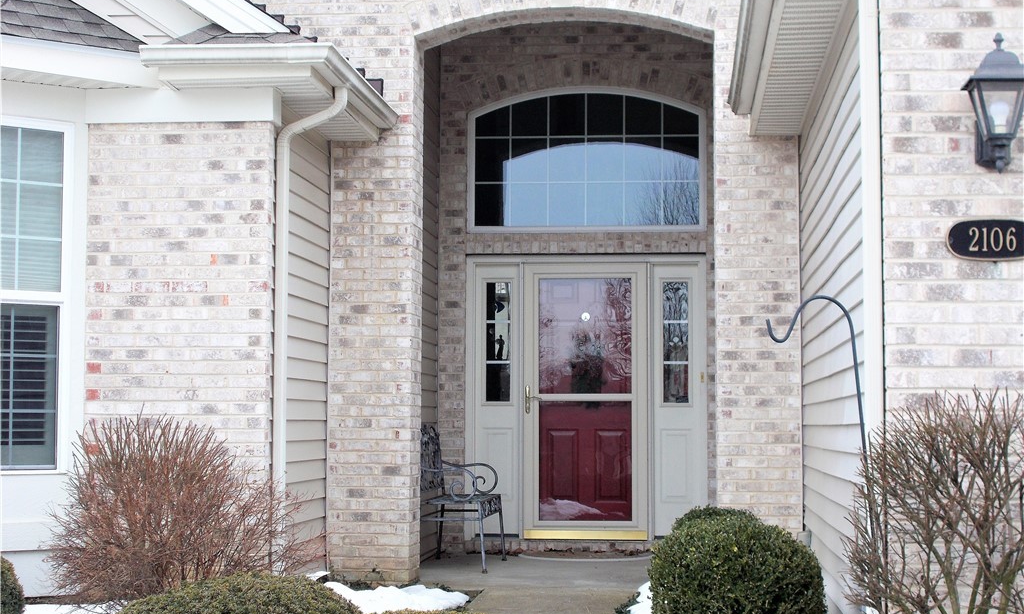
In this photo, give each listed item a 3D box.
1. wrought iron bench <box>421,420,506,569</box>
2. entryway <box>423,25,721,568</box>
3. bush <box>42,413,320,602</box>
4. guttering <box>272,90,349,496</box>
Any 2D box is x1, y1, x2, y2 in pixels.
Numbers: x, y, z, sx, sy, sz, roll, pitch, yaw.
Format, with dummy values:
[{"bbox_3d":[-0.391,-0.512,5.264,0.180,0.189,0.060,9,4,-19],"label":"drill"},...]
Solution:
[{"bbox_3d":[-0.365,1.255,11.416,0.540,0.920,1.200,0,-4,6],"label":"wrought iron bench"},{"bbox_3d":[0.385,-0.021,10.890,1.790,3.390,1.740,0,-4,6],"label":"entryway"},{"bbox_3d":[-1.511,0.961,7.911,1.270,0.960,1.100,0,-4,6],"label":"bush"},{"bbox_3d":[-1.017,0.123,8.673,0.370,2.480,0.090,0,-4,6],"label":"guttering"}]

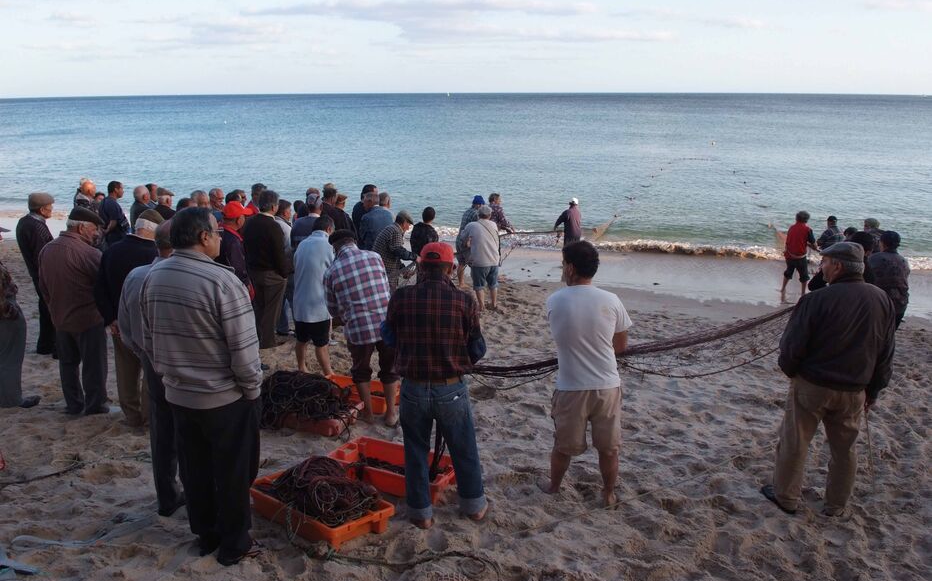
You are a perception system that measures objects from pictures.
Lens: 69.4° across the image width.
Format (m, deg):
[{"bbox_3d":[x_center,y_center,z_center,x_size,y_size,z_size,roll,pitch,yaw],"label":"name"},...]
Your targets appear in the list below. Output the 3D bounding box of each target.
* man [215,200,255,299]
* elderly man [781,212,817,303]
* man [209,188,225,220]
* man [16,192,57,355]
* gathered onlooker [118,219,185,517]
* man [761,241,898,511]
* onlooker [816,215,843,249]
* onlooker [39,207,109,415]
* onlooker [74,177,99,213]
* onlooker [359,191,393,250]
[{"bbox_3d":[-2.264,-0.030,6.602,0.520,1.700,0.400,11,20,33],"label":"man"},{"bbox_3d":[6.234,-0.636,12.615,0.580,1.700,0.480,8,18,24],"label":"elderly man"},{"bbox_3d":[-3.228,-0.467,8.637,0.350,1.680,0.500,-6,18,-21],"label":"man"},{"bbox_3d":[-4.396,-0.148,6.888,0.380,1.690,0.500,-12,20,-36],"label":"man"},{"bbox_3d":[-1.636,0.457,3.639,0.420,1.700,0.550,-15,22,-41],"label":"gathered onlooker"},{"bbox_3d":[2.233,0.547,4.139,0.640,1.720,0.470,-2,16,-8],"label":"man"},{"bbox_3d":[7.874,-0.817,14.661,0.580,1.650,0.480,-8,18,-26],"label":"onlooker"},{"bbox_3d":[-3.027,0.181,5.278,0.540,1.680,0.400,0,16,2],"label":"onlooker"},{"bbox_3d":[-5.295,-0.673,9.388,0.520,1.700,0.340,12,20,36],"label":"onlooker"},{"bbox_3d":[-1.195,-0.468,9.134,0.540,1.750,0.340,7,18,24],"label":"onlooker"}]

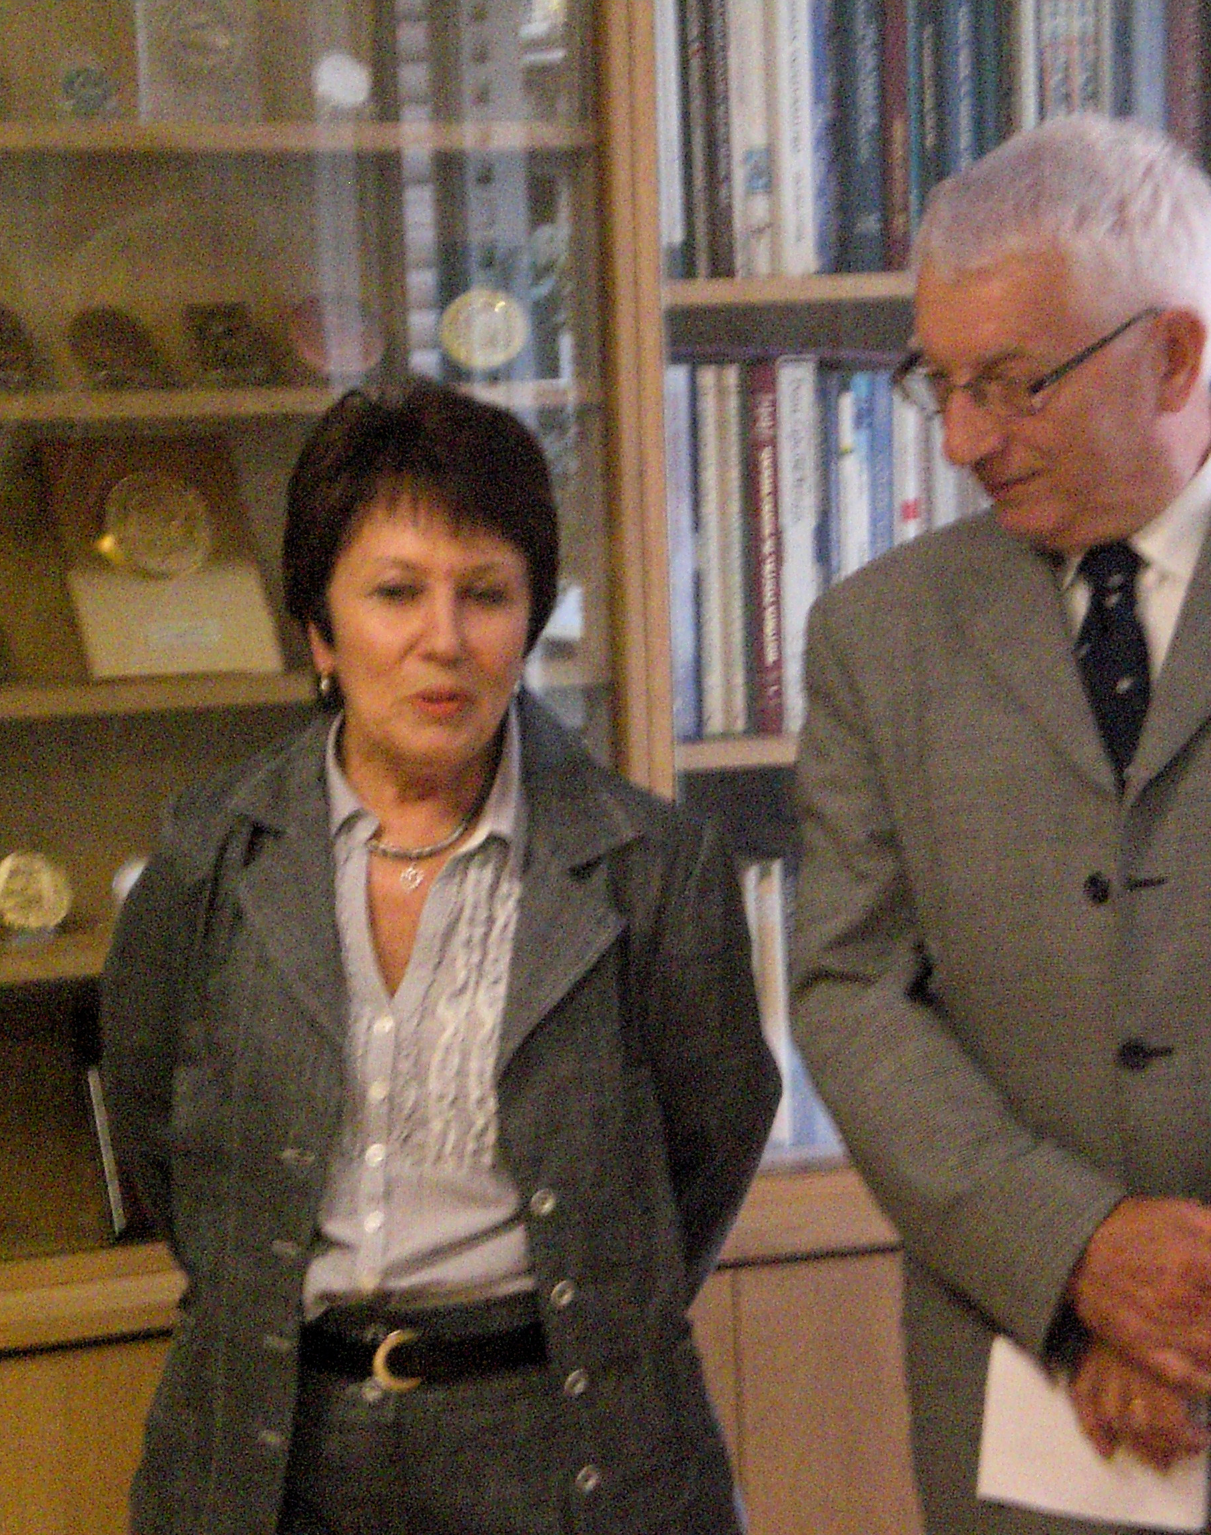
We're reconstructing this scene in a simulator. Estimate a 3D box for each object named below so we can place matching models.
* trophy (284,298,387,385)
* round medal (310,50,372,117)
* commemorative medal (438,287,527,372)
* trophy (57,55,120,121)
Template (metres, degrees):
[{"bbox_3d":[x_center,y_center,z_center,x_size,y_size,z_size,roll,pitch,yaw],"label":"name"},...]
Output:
[{"bbox_3d":[-0.212,-0.336,4.627,0.077,0.072,0.022,-3,-17,-20],"label":"trophy"},{"bbox_3d":[-0.207,-0.533,4.615,0.046,0.050,0.018,-2,-10,-12],"label":"round medal"},{"bbox_3d":[-0.097,-0.346,4.674,0.068,0.066,0.020,-2,-13,-6],"label":"commemorative medal"},{"bbox_3d":[-0.395,-0.520,4.519,0.048,0.050,0.018,-3,-10,-20],"label":"trophy"}]

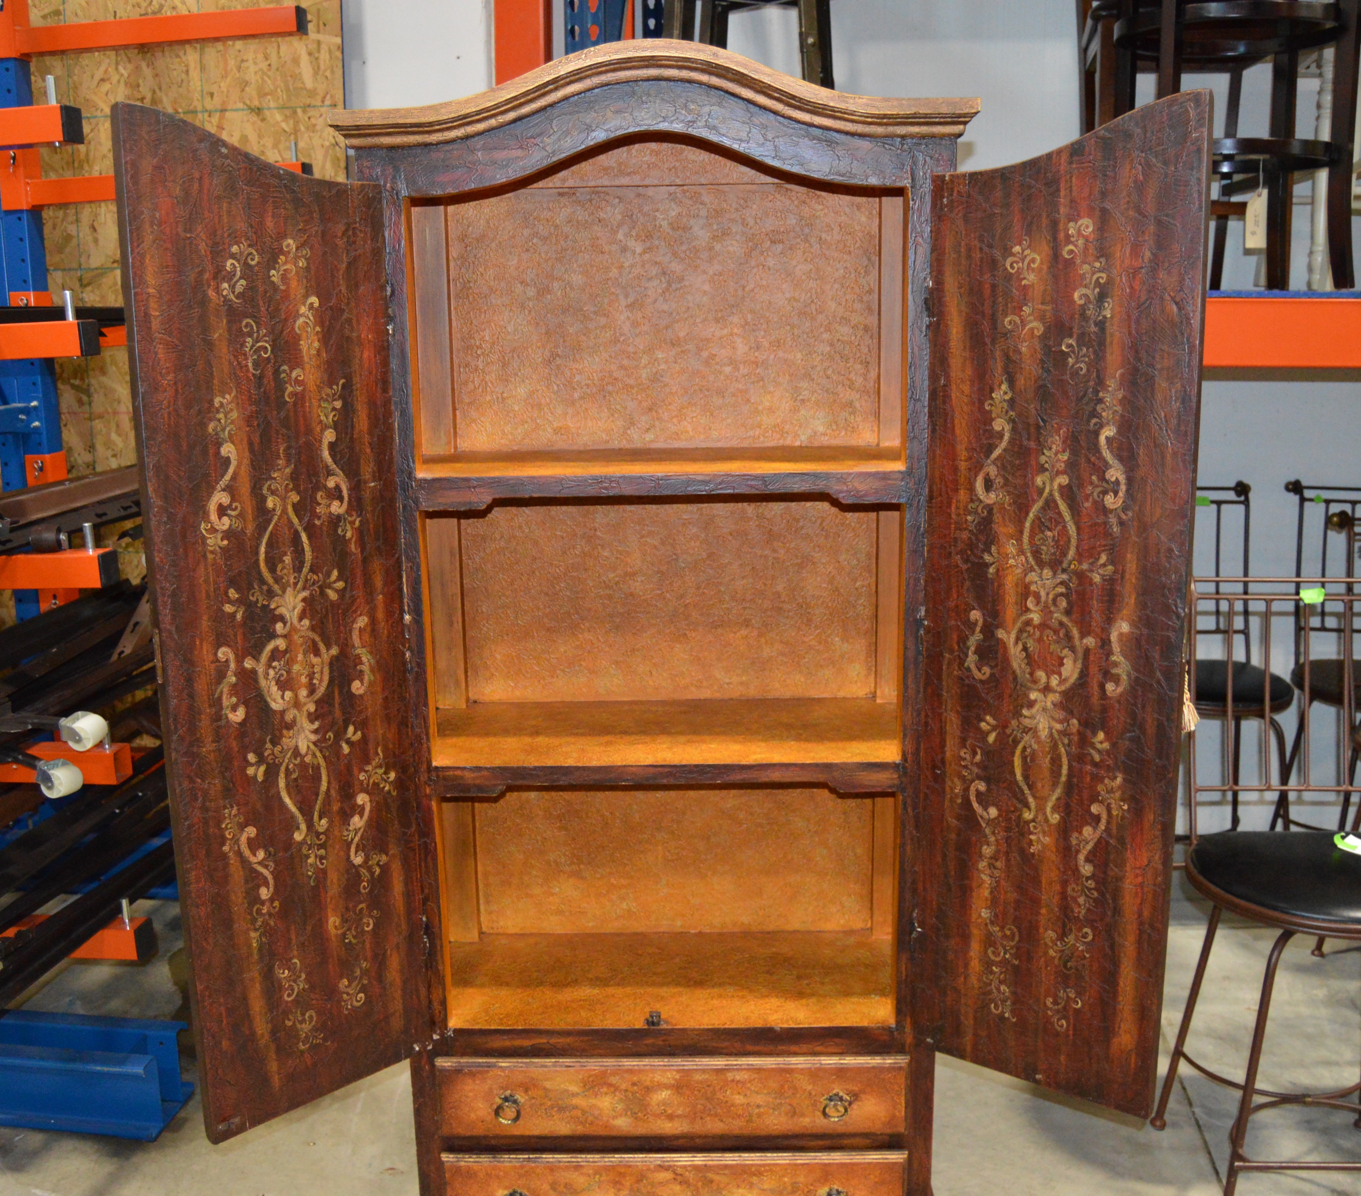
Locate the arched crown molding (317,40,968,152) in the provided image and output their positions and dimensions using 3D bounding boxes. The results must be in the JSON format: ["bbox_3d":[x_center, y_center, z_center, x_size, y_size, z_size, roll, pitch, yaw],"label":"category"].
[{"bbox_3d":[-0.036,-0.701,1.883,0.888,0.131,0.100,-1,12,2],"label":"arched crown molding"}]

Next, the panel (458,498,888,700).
[{"bbox_3d":[-0.019,-0.006,2.381,0.727,0.381,0.025,-1,12,2],"label":"panel"}]

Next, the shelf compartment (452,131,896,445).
[{"bbox_3d":[-0.029,-0.456,2.078,0.738,0.488,0.344,-1,12,1],"label":"shelf compartment"}]

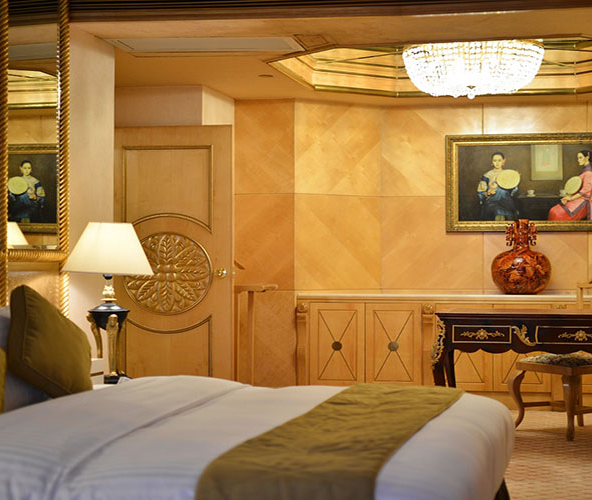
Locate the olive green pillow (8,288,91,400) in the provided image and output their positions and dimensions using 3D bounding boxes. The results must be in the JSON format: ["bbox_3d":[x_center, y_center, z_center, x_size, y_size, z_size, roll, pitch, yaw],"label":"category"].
[{"bbox_3d":[-0.900,0.382,3.852,0.130,0.390,0.390,-33,-54,12],"label":"olive green pillow"}]

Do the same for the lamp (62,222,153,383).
[{"bbox_3d":[-0.856,0.244,4.747,0.410,0.735,0.410,0,-1,0],"label":"lamp"}]

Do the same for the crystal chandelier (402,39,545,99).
[{"bbox_3d":[1.166,-1.175,6.902,0.950,0.360,0.950,0,-1,9],"label":"crystal chandelier"}]

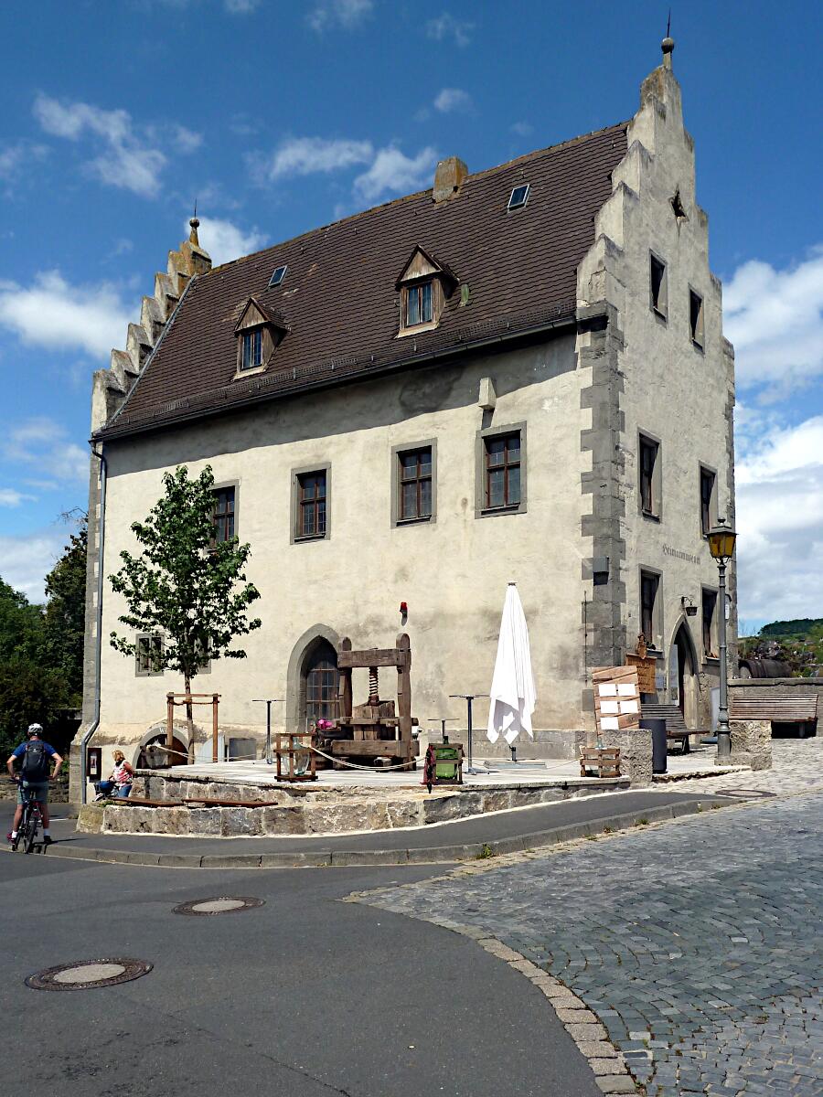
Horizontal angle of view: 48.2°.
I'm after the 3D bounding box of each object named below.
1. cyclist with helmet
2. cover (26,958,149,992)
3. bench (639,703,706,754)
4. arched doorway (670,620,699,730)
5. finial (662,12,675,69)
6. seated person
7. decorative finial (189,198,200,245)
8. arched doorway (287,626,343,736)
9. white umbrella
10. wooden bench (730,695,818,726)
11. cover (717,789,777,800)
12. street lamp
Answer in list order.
[{"bbox_3d":[-5.547,3.471,13.644,0.760,1.730,0.500,4,-10,-24],"label":"cyclist with helmet"},{"bbox_3d":[-2.062,2.723,5.880,0.770,0.040,0.770,-2,-10,0],"label":"cover"},{"bbox_3d":[4.604,3.163,16.100,0.650,0.850,1.750,-7,-11,40],"label":"bench"},{"bbox_3d":[5.219,2.551,18.000,0.320,2.400,1.330,-7,-11,40],"label":"arched doorway"},{"bbox_3d":[5.740,-11.338,20.500,0.280,1.420,0.280,-1,-10,0],"label":"finial"},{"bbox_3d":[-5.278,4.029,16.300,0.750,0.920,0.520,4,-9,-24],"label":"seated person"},{"bbox_3d":[-6.331,-9.517,26.800,0.290,1.450,0.290,-1,-10,0],"label":"decorative finial"},{"bbox_3d":[-1.843,2.913,19.200,1.750,2.600,0.320,-5,-10,33],"label":"arched doorway"},{"bbox_3d":[1.645,1.915,15.100,0.780,2.750,0.750,0,-8,0],"label":"white umbrella"},{"bbox_3d":[7.513,3.468,19.000,1.720,0.870,0.650,-5,-10,33],"label":"wooden bench"},{"bbox_3d":[4.490,3.280,12.300,0.770,0.040,0.770,1,-8,0],"label":"cover"},{"bbox_3d":[5.122,1.404,15.100,0.480,3.950,0.480,-1,-10,0],"label":"street lamp"}]

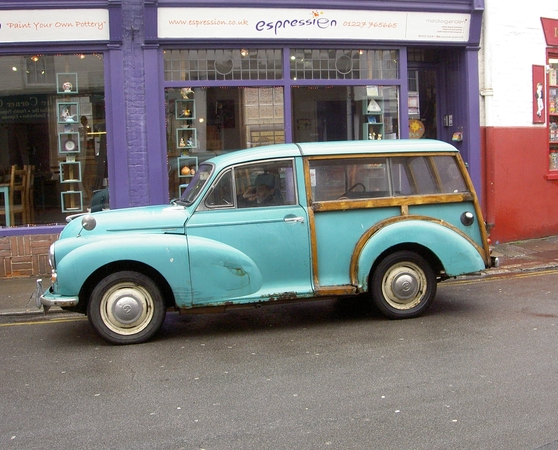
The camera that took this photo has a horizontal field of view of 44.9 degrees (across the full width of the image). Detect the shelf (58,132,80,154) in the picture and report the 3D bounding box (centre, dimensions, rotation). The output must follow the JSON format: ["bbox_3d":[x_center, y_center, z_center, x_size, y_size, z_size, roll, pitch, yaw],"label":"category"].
[{"bbox_3d":[-2.443,-0.952,7.906,0.231,0.237,0.180,-3,3,-12],"label":"shelf"}]

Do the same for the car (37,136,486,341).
[{"bbox_3d":[-0.087,0.024,5.869,3.770,1.520,1.540,-3,3,-13],"label":"car"}]

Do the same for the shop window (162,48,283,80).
[{"bbox_3d":[-0.646,-1.903,8.048,1.431,0.368,0.100,-3,3,-12],"label":"shop window"}]

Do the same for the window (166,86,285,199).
[{"bbox_3d":[-0.606,-0.899,8.104,1.444,1.498,0.100,-3,3,-12],"label":"window"}]

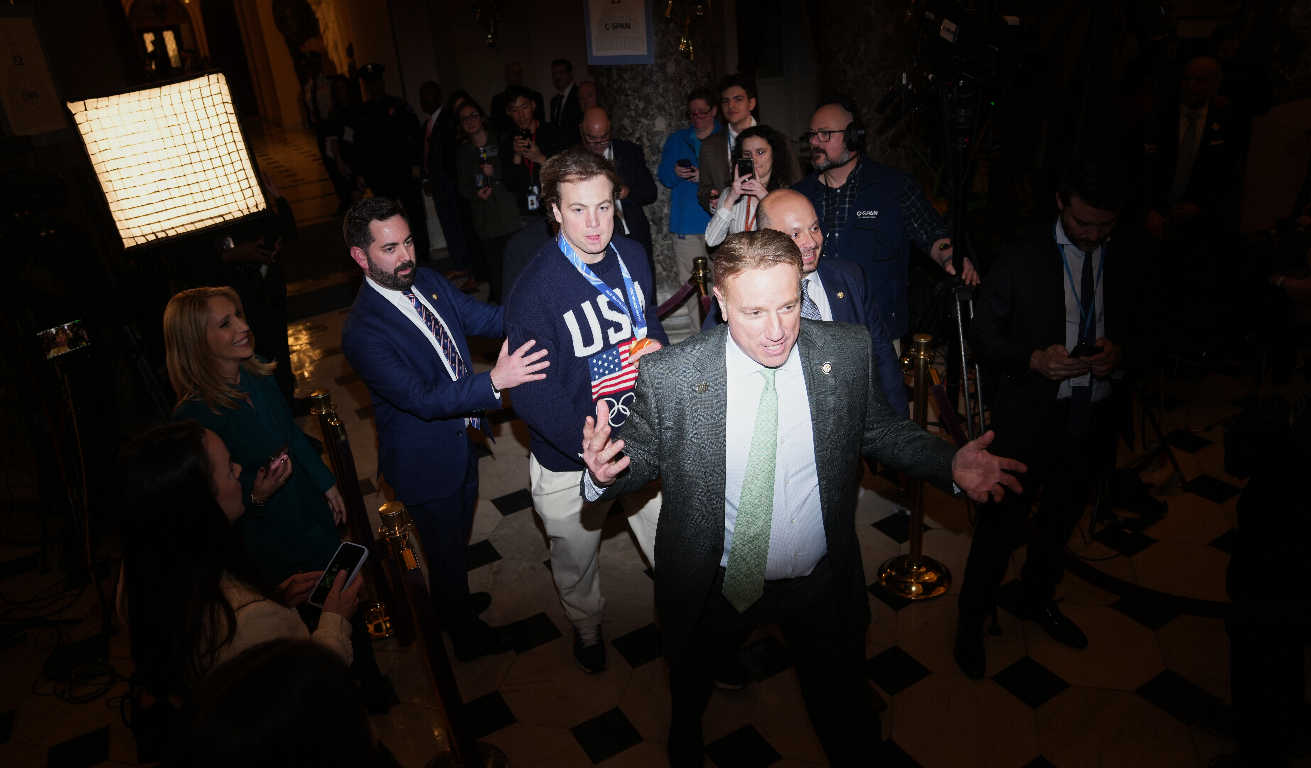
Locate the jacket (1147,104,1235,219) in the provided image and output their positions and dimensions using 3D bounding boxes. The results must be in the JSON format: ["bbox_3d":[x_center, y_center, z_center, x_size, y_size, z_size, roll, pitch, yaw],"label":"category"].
[{"bbox_3d":[2.487,-0.921,4.182,0.540,0.710,0.360,5,26,24],"label":"jacket"}]

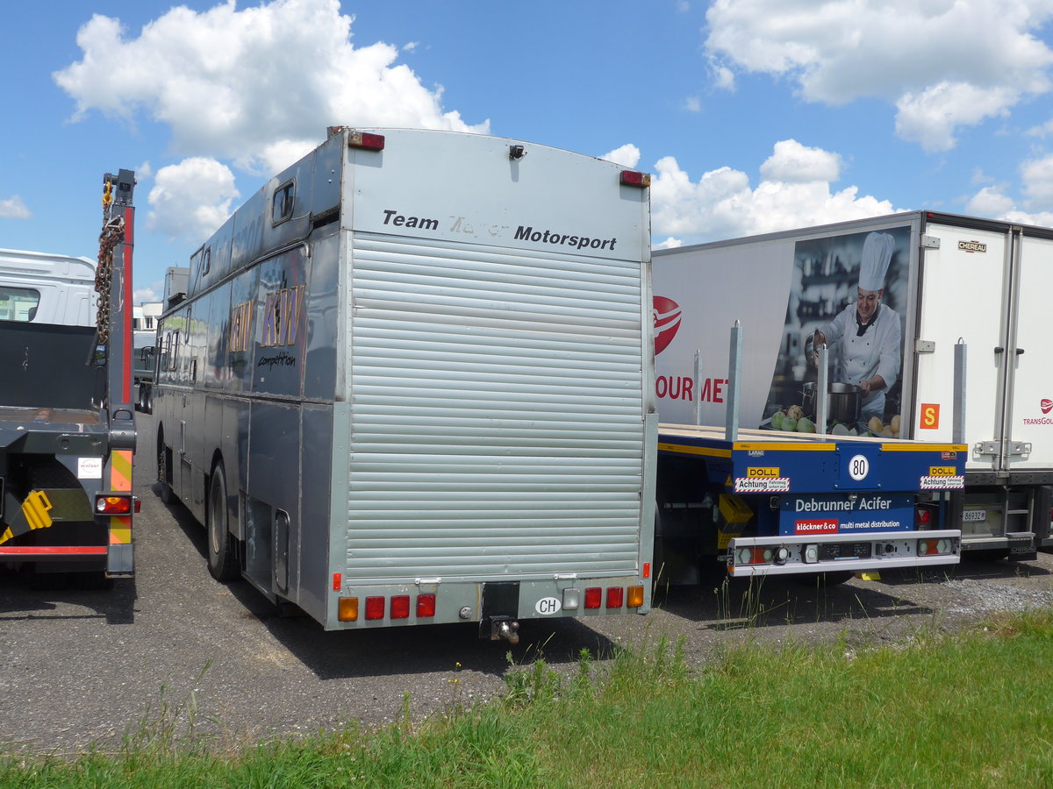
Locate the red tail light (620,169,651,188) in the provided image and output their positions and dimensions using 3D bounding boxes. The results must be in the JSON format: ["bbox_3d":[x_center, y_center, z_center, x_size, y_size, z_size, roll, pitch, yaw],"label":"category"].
[{"bbox_3d":[0.755,-1.501,7.236,0.215,0.086,0.075,3,-5,-24],"label":"red tail light"}]

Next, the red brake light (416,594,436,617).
[{"bbox_3d":[-0.626,1.320,6.460,0.112,0.141,0.045,3,0,-24],"label":"red brake light"}]

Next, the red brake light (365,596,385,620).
[{"bbox_3d":[-0.928,1.313,6.347,0.107,0.128,0.045,2,0,-25],"label":"red brake light"}]

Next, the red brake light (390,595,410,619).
[{"bbox_3d":[-0.780,1.317,6.390,0.112,0.141,0.045,3,0,-24],"label":"red brake light"}]

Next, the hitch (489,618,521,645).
[{"bbox_3d":[-0.127,1.499,6.557,0.155,0.150,0.220,3,0,-24],"label":"hitch"}]

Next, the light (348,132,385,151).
[{"bbox_3d":[-0.968,-1.535,6.277,0.205,0.086,0.065,2,0,-25],"label":"light"}]

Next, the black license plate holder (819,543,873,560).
[{"bbox_3d":[2.611,1.286,8.463,0.520,0.120,0.035,2,0,-25],"label":"black license plate holder"}]

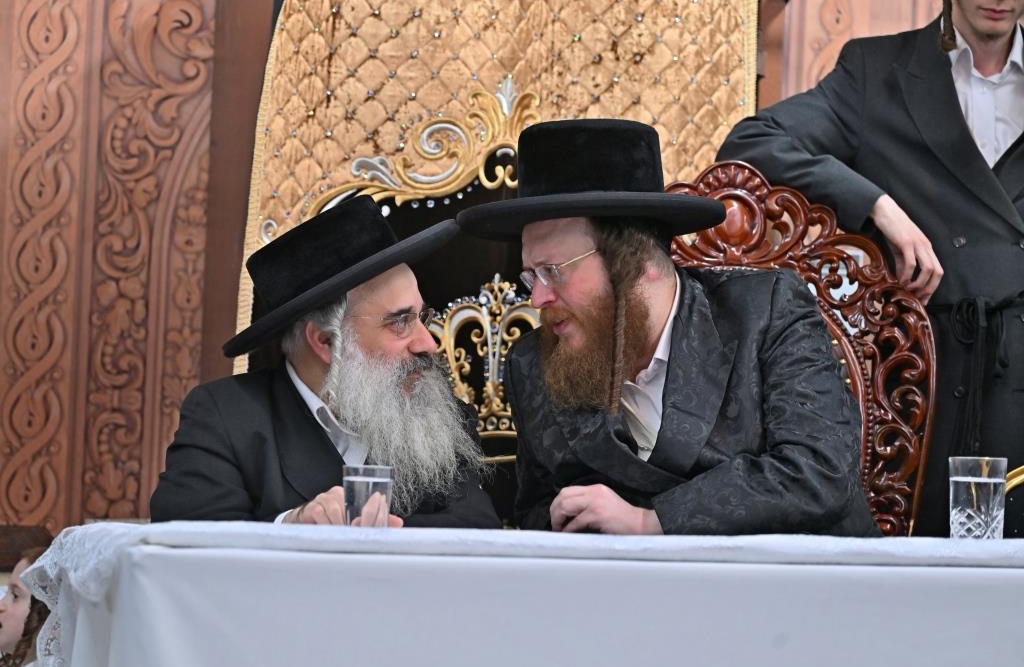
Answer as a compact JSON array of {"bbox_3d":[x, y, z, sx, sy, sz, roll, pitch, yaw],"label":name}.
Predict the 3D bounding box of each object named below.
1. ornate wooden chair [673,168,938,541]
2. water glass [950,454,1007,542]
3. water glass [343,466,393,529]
[{"bbox_3d":[0.283,0.372,4.859,0.660,1.340,0.680,2,-6,6],"label":"ornate wooden chair"},{"bbox_3d":[0.602,0.223,4.414,0.074,0.123,0.074,2,-5,0],"label":"water glass"},{"bbox_3d":[-0.192,0.225,4.515,0.067,0.098,0.067,2,-5,0],"label":"water glass"}]

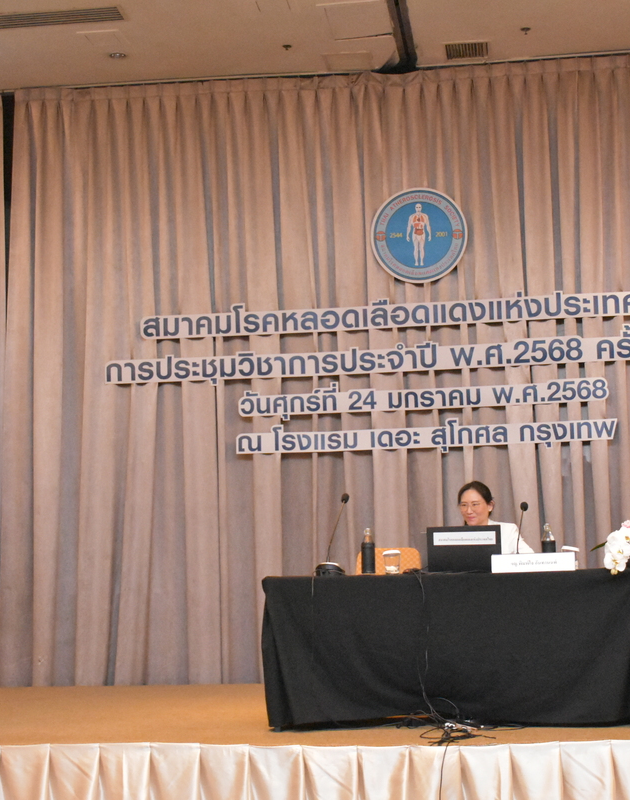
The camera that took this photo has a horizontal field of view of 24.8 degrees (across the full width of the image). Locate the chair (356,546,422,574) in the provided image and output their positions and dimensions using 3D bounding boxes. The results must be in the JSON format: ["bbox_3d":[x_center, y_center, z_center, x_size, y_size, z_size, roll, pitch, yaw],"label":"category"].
[{"bbox_3d":[0.390,1.226,7.647,0.440,0.863,0.550,-2,-6,6],"label":"chair"}]

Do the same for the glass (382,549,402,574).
[{"bbox_3d":[0.382,0.803,7.085,0.090,0.120,0.090,-2,-7,7],"label":"glass"}]

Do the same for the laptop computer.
[{"bbox_3d":[0.740,0.736,7.026,0.355,0.225,0.290,-3,-7,11],"label":"laptop computer"}]

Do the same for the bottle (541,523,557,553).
[{"bbox_3d":[1.157,0.727,7.111,0.071,0.231,0.071,-2,-6,6],"label":"bottle"}]

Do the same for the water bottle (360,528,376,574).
[{"bbox_3d":[0.264,0.757,7.211,0.071,0.231,0.071,-2,-6,6],"label":"water bottle"}]

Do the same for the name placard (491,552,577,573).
[{"bbox_3d":[1.038,0.774,6.809,0.393,0.087,0.070,-2,-7,7],"label":"name placard"}]

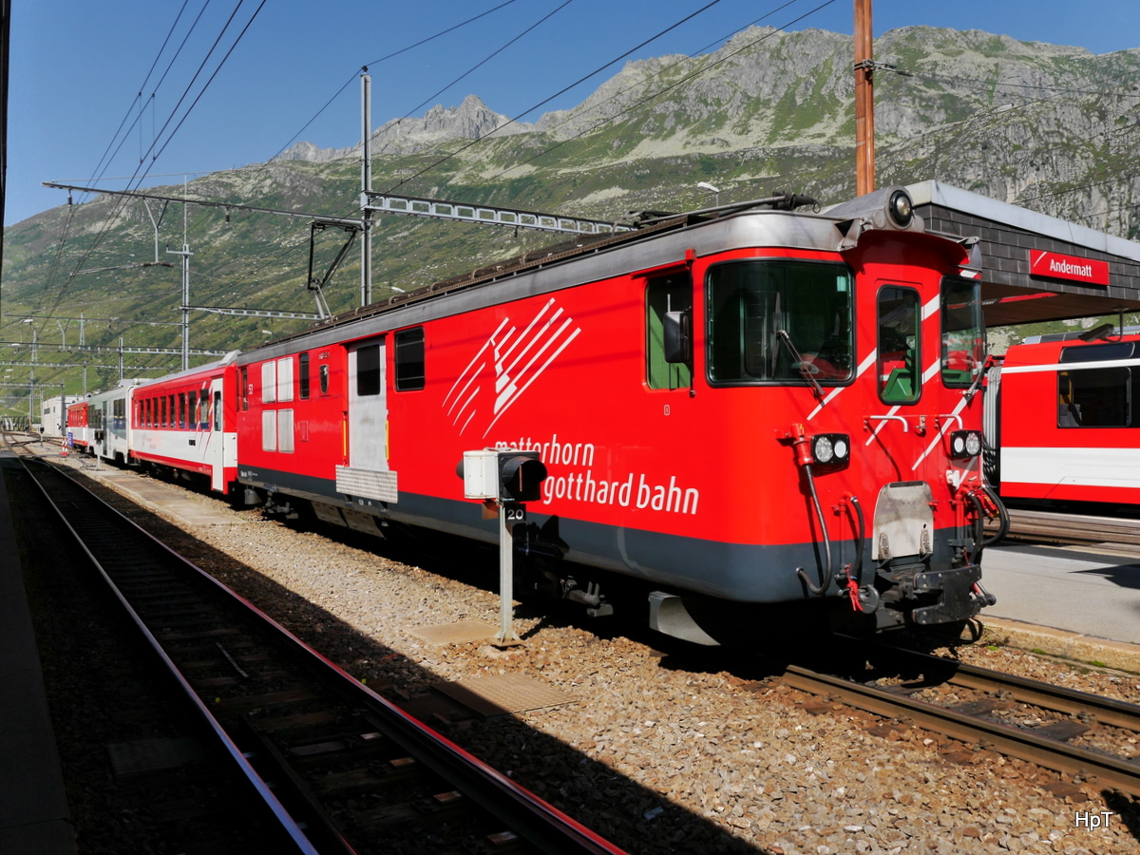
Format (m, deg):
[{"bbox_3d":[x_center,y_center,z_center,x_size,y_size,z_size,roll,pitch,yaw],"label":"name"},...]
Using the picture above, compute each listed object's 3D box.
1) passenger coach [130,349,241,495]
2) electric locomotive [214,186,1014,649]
[{"bbox_3d":[-10.629,-0.035,27.500,2.680,3.500,17.100,-1,1,-32],"label":"passenger coach"},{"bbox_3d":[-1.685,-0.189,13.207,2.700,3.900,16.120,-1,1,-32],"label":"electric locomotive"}]

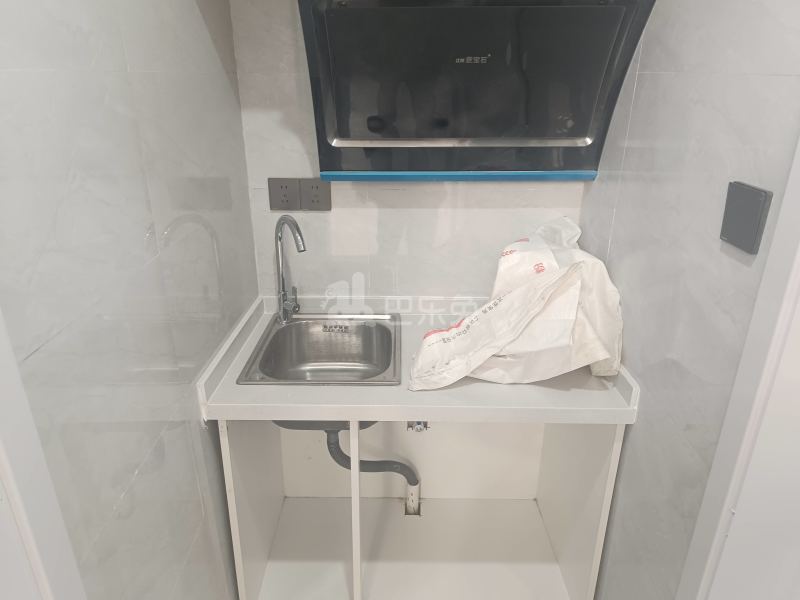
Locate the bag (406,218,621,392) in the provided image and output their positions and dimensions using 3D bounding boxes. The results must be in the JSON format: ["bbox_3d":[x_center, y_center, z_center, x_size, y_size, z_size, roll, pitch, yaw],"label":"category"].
[{"bbox_3d":[0.261,-0.010,1.335,0.484,0.319,0.356,0,20,0],"label":"bag"}]

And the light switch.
[{"bbox_3d":[0.500,-0.119,0.804,0.010,0.086,0.086,0,20,0],"label":"light switch"}]

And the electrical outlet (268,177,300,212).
[{"bbox_3d":[-0.319,-0.293,1.543,0.086,0.086,0.009,0,20,0],"label":"electrical outlet"}]

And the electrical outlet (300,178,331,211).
[{"bbox_3d":[-0.234,-0.293,1.543,0.086,0.086,0.009,0,20,0],"label":"electrical outlet"}]

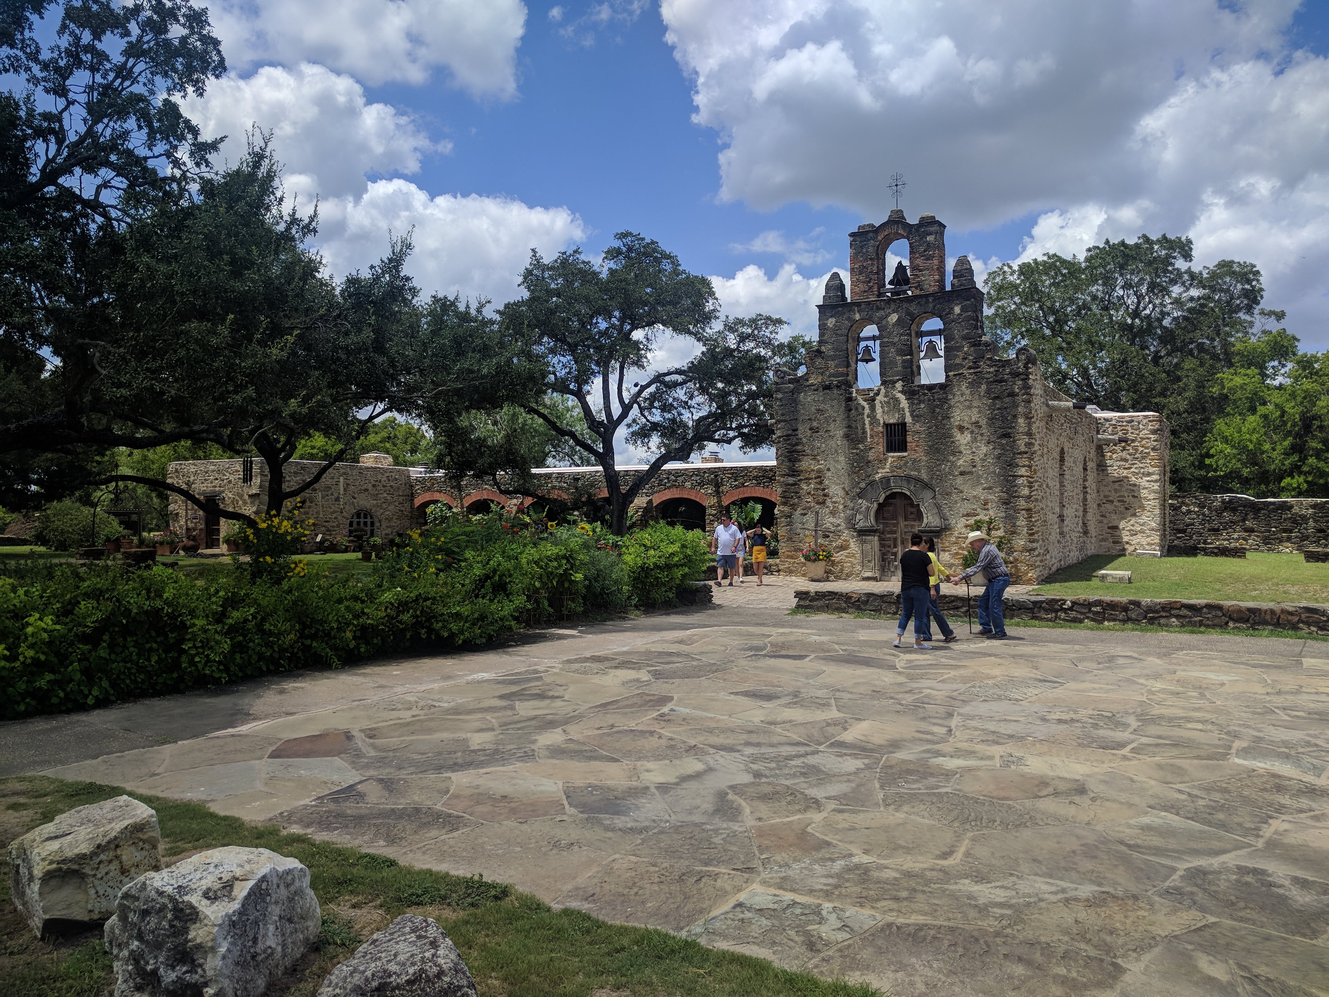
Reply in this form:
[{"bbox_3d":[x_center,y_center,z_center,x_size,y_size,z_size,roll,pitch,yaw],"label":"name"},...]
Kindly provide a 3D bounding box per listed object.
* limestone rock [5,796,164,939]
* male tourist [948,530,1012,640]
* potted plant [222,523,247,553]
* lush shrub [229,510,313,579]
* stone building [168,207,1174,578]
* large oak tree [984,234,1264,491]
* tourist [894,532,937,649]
[{"bbox_3d":[-2.420,1.514,4.167,0.500,0.410,0.500,1,-2,-43],"label":"limestone rock"},{"bbox_3d":[4.798,1.304,15.175,0.880,1.610,0.550,0,-1,-14],"label":"male tourist"},{"bbox_3d":[-16.728,1.533,38.775,0.900,1.150,0.850,-1,-1,30],"label":"potted plant"},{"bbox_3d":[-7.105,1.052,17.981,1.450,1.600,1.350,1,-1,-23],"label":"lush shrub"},{"bbox_3d":[0.141,-2.536,41.342,36.100,10.200,20.500,-1,-1,30],"label":"stone building"},{"bbox_3d":[22.909,-5.331,50.132,14.500,15.900,13.500,-1,-1,24],"label":"large oak tree"},{"bbox_3d":[3.492,1.279,13.875,0.500,1.610,0.420,-1,-1,30],"label":"tourist"}]

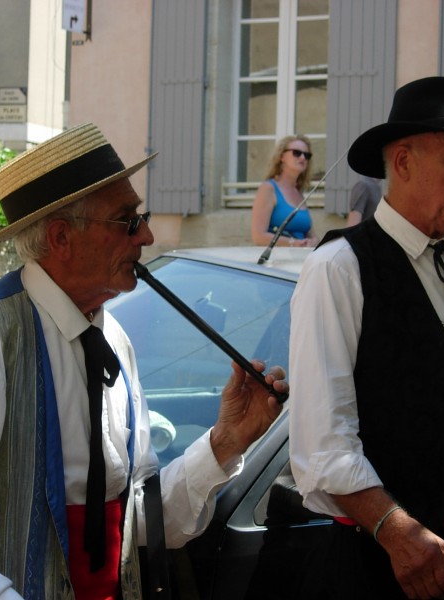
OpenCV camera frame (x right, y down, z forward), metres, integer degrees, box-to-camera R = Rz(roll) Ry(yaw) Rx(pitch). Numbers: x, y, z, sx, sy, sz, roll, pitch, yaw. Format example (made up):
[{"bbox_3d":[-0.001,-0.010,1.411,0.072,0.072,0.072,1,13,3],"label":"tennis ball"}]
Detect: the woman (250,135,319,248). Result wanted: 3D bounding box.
[{"bbox_3d":[0.358,-0.156,11.397,0.340,1.680,0.470,1,0,42],"label":"woman"}]

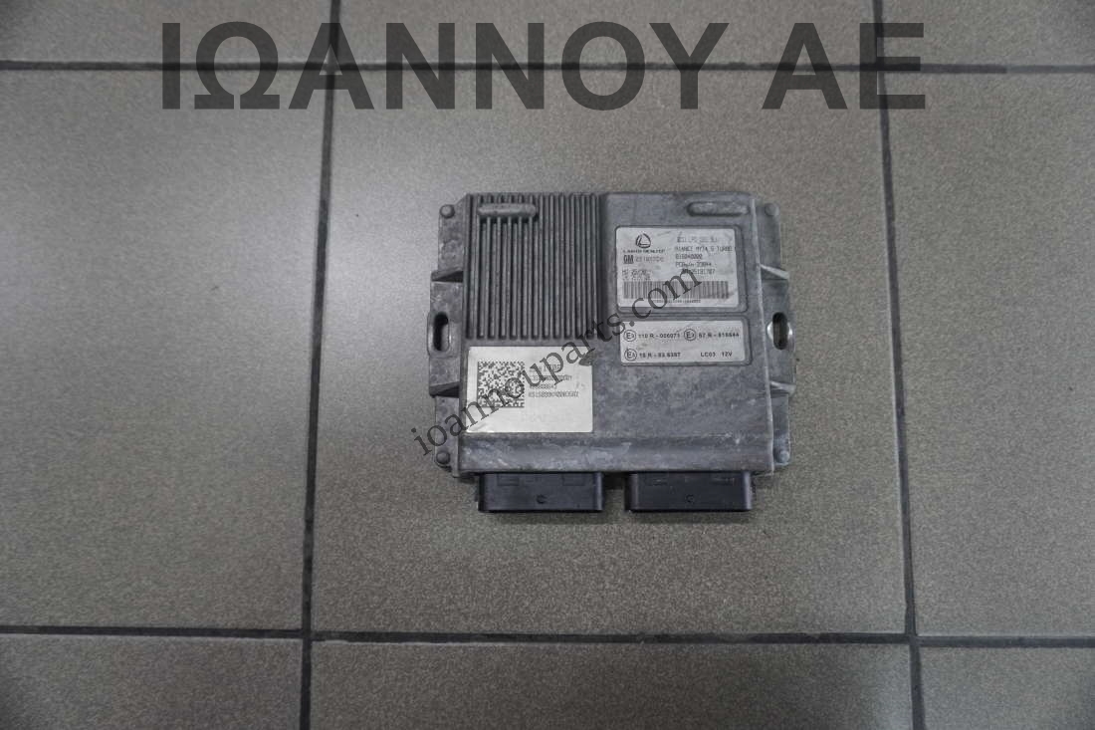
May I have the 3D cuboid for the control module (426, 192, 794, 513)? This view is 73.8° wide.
[{"bbox_3d":[0.035,-0.007,0.396,0.201,0.037,0.168,0,82,0],"label":"control module"}]

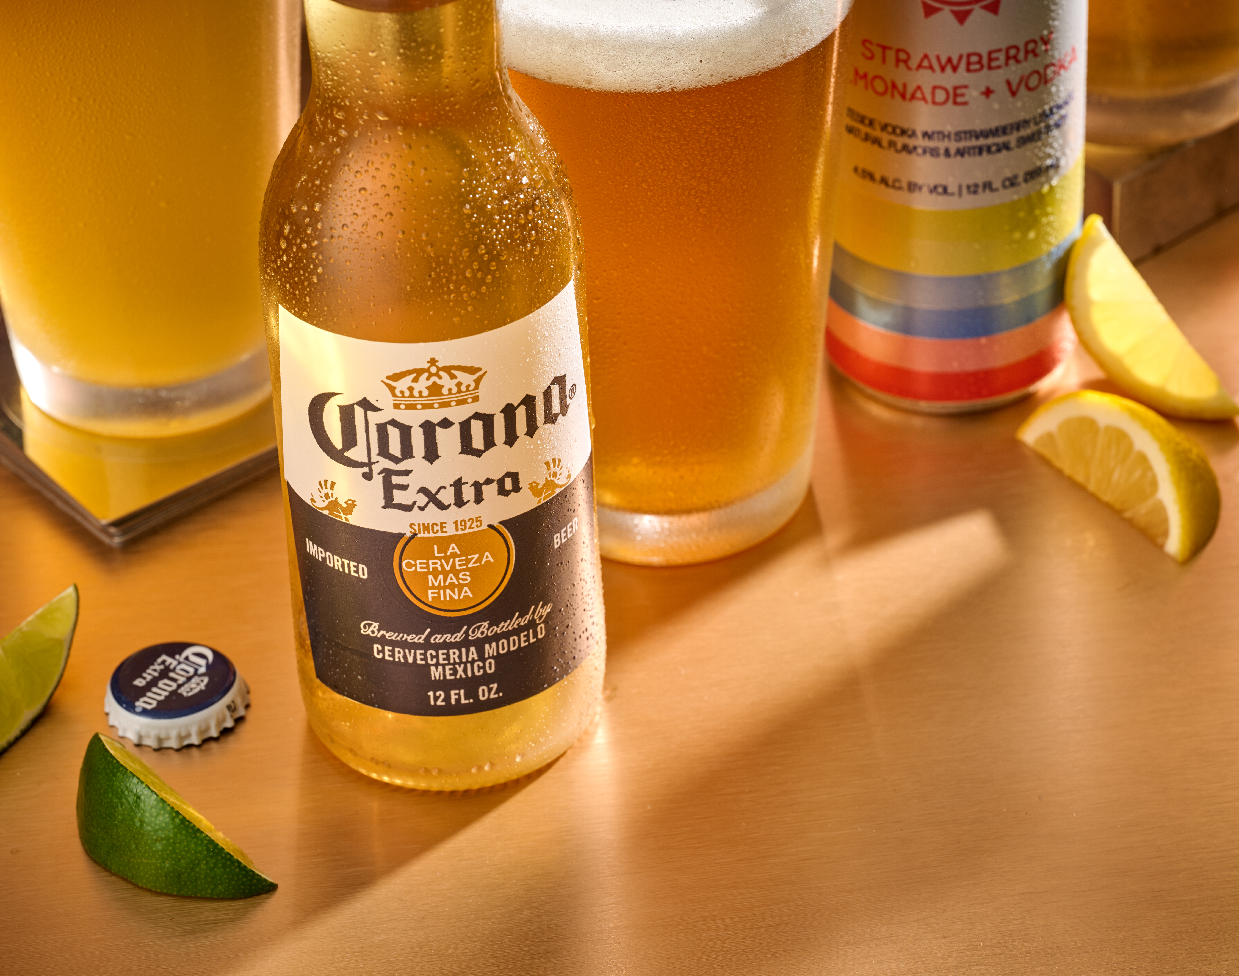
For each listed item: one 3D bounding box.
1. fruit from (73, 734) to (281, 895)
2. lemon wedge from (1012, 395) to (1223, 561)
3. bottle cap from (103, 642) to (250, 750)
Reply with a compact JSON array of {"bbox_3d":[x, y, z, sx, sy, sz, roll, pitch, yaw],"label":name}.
[{"bbox_3d":[-0.091,0.061,0.821,0.023,0.018,0.054,-27,43,-28],"label":"fruit"},{"bbox_3d":[0.110,-0.009,0.896,0.022,0.023,0.055,-22,41,-24],"label":"lemon wedge"},{"bbox_3d":[-0.089,0.041,0.858,0.029,0.006,0.029,-3,37,0],"label":"bottle cap"}]

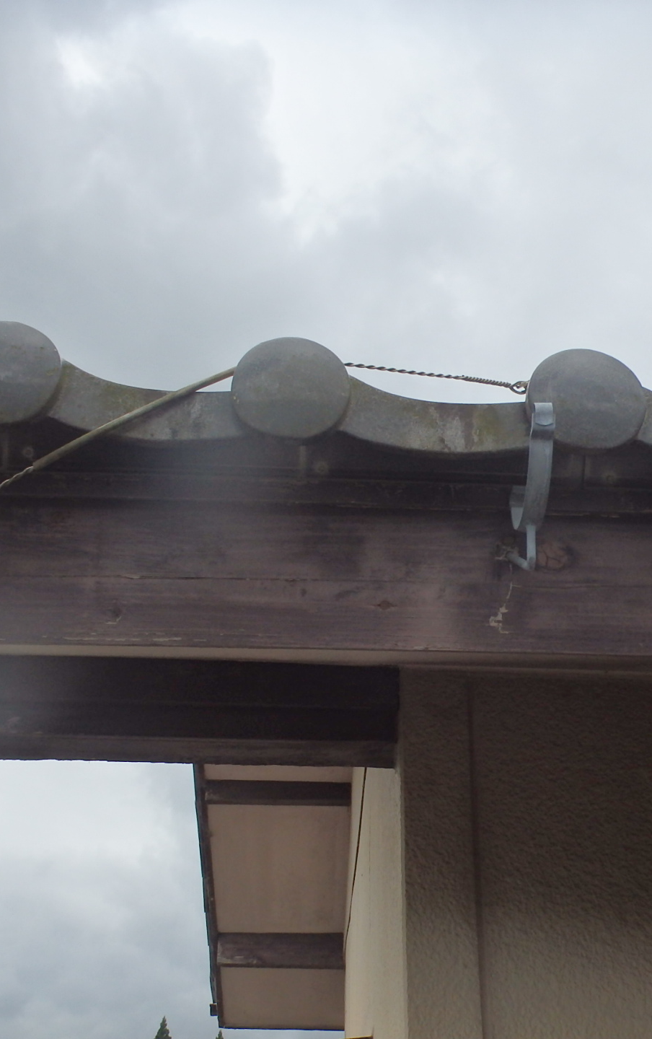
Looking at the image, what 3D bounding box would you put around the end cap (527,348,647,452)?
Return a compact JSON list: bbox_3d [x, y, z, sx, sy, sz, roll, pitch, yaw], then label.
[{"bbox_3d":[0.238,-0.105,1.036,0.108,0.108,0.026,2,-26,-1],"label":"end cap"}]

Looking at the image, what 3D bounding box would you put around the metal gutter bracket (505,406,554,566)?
[{"bbox_3d":[0.182,-0.006,1.023,0.026,0.129,0.184,2,-26,-1],"label":"metal gutter bracket"}]

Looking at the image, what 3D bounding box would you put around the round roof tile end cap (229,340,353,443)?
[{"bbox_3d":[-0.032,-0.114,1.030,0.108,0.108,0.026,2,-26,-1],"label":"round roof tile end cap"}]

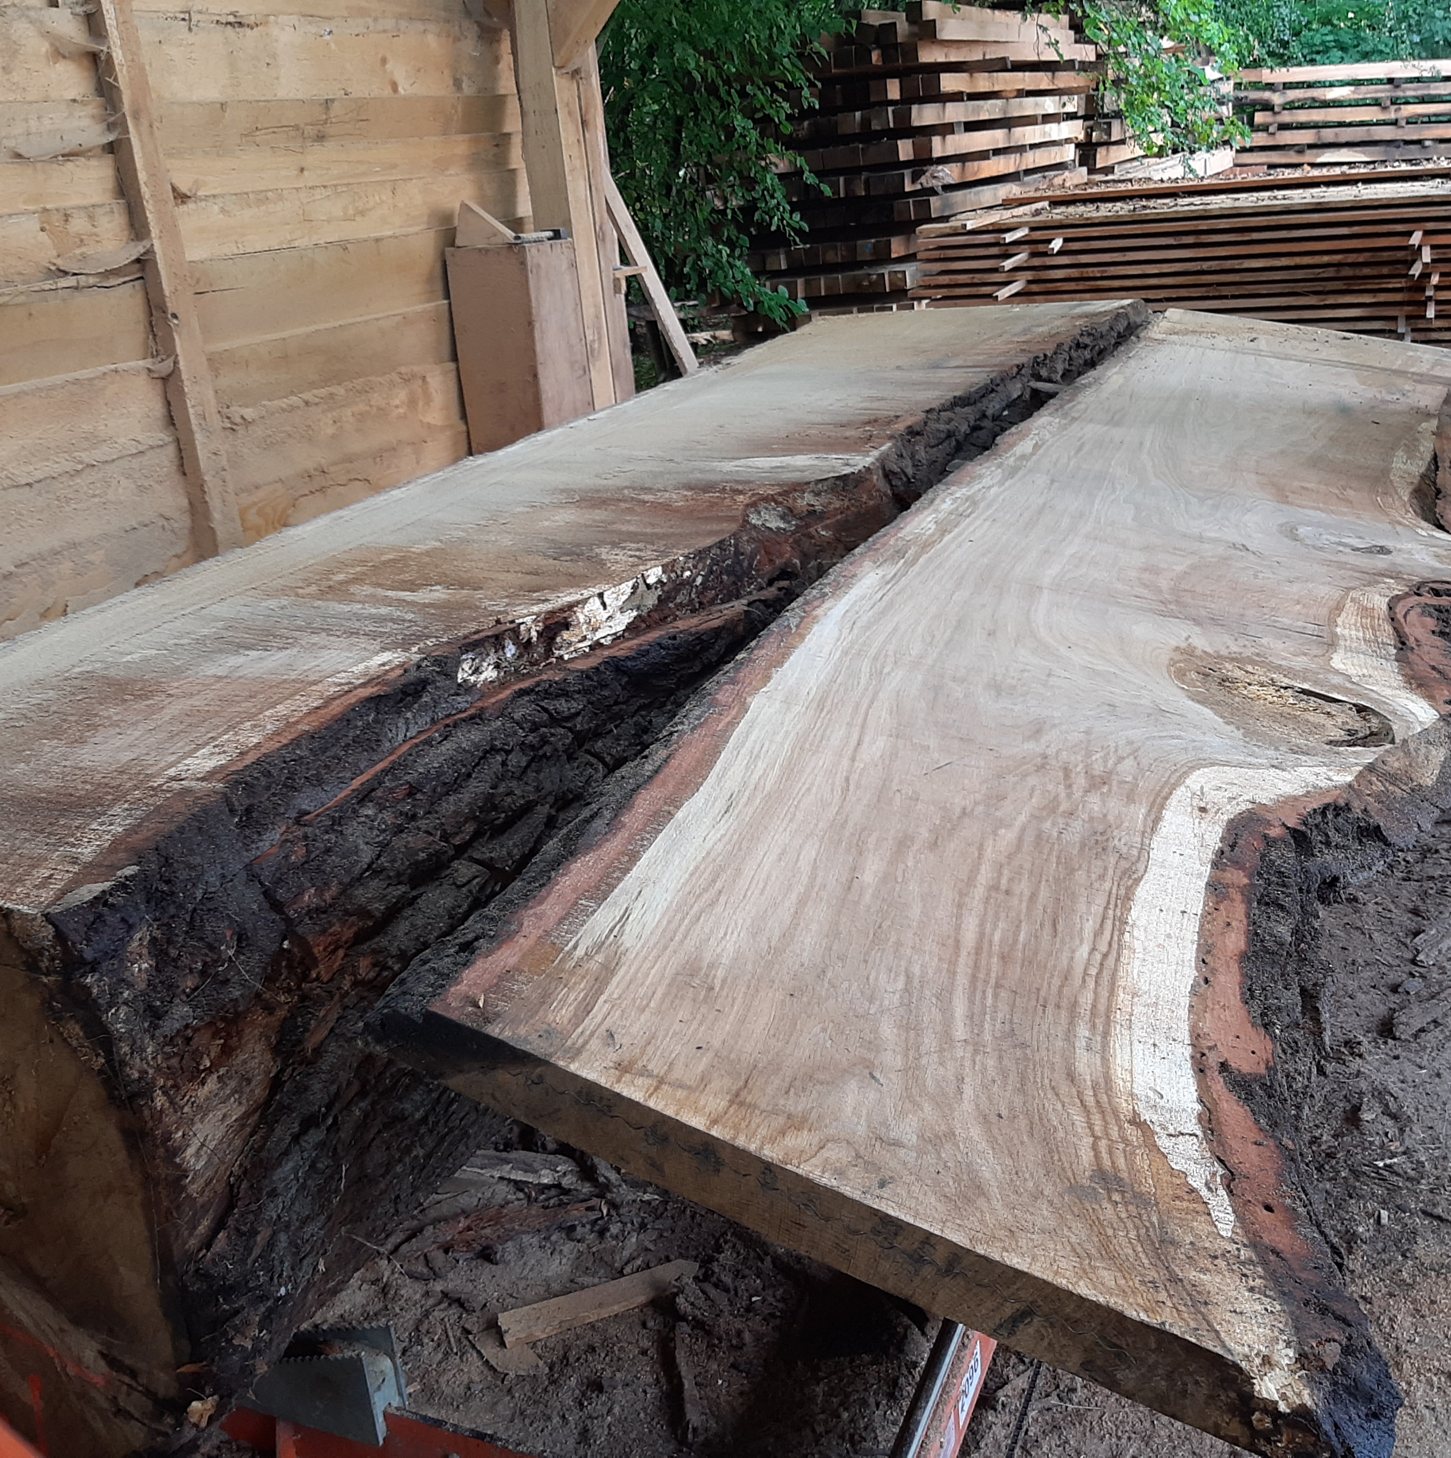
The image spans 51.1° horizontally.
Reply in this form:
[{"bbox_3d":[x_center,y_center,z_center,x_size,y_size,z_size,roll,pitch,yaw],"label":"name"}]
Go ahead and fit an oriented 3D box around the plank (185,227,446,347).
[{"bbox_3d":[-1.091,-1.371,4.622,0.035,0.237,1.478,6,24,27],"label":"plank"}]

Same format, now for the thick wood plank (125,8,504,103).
[{"bbox_3d":[-1.097,-1.980,4.481,0.035,0.232,1.677,6,24,27],"label":"thick wood plank"}]

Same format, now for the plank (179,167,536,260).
[{"bbox_3d":[-1.071,-1.576,4.616,0.035,0.165,1.632,6,24,27],"label":"plank"}]

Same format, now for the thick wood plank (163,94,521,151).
[{"bbox_3d":[-1.091,-1.812,4.528,0.035,0.130,1.638,6,24,27],"label":"thick wood plank"}]

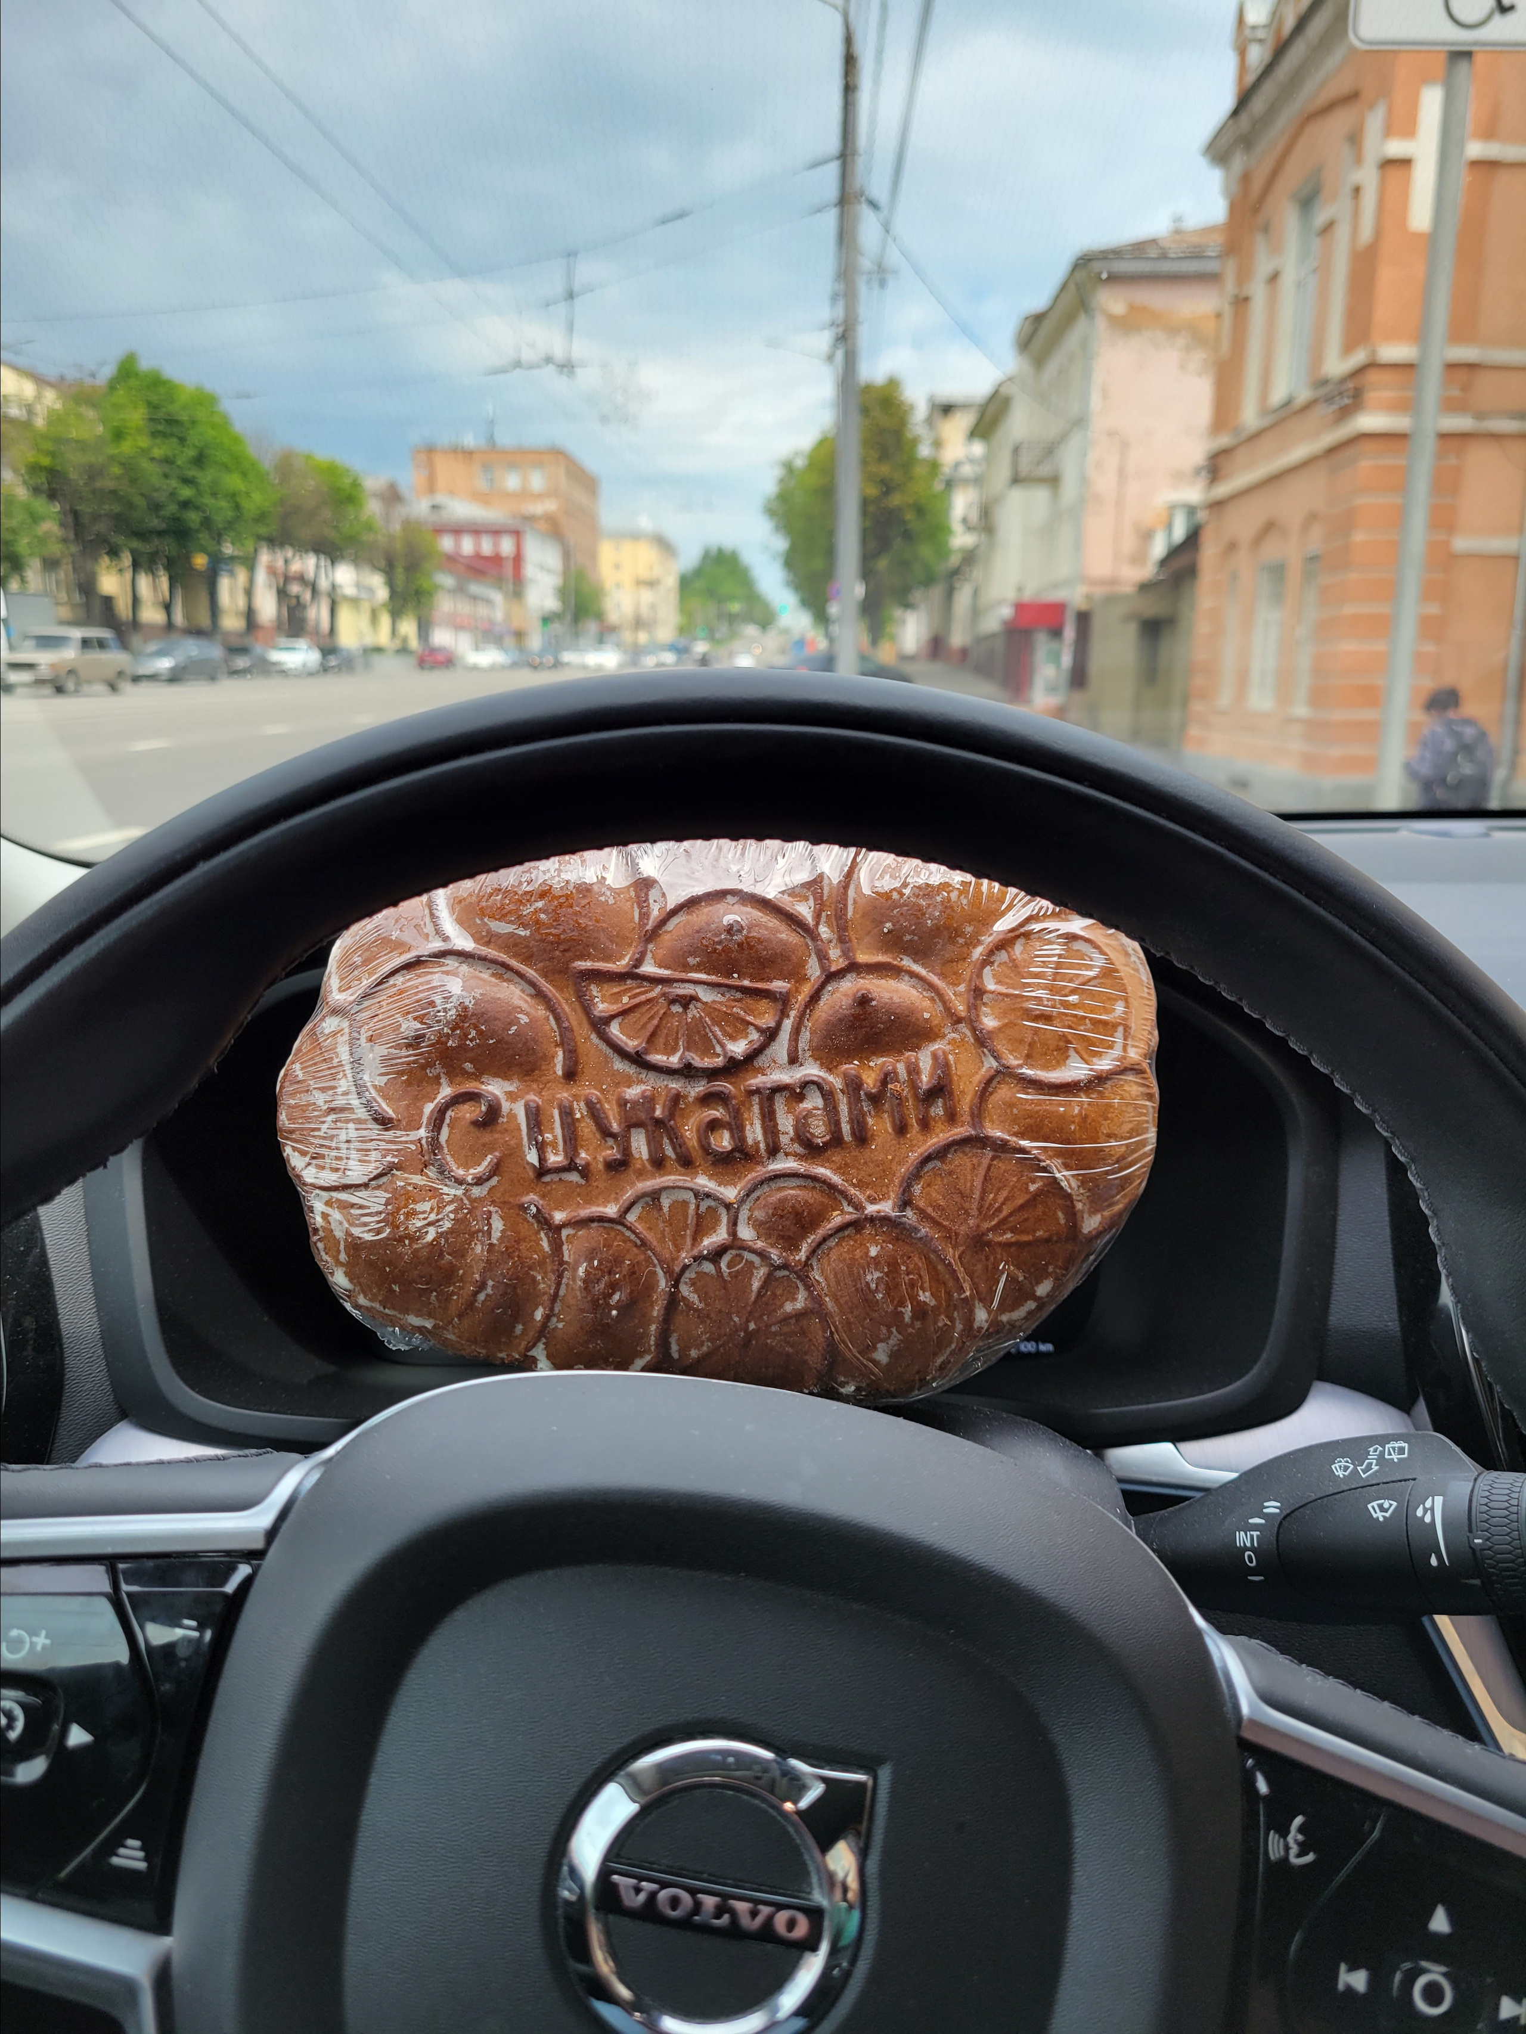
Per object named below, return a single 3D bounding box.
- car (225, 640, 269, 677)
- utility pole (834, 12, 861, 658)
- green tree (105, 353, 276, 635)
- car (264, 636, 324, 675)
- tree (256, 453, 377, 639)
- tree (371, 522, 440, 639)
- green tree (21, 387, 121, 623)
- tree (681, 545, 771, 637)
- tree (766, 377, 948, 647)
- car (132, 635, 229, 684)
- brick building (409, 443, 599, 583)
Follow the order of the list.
[{"bbox_3d":[-19.821,-13.127,55.966,1.800,1.480,4.400,0,14,2],"label":"car"},{"bbox_3d":[1.187,-8.840,21.507,0.320,9.520,0.320,0,14,2],"label":"utility pole"},{"bbox_3d":[-21.730,-19.160,59.107,6.300,11.770,6.300,0,14,2],"label":"green tree"},{"bbox_3d":[-19.032,-14.474,61.299,1.780,1.480,4.300,0,14,0],"label":"car"},{"bbox_3d":[-21.529,-22.204,74.836,5.400,10.320,5.400,0,14,2],"label":"tree"},{"bbox_3d":[-22.347,-26.733,96.378,4.400,8.570,4.400,0,14,2],"label":"tree"},{"bbox_3d":[-22.848,-16.214,51.593,3.900,9.270,4.200,0,14,2],"label":"green tree"},{"bbox_3d":[-5.820,-66.312,241.125,14.000,14.940,14.000,0,14,2],"label":"tree"},{"bbox_3d":[4.071,-21.275,66.851,7.800,12.150,7.800,0,14,2],"label":"tree"},{"bbox_3d":[-19.319,-11.732,50.130,1.800,1.500,4.400,0,14,2],"label":"car"},{"bbox_3d":[-29.361,-54.220,181.550,17.000,21.270,28.000,0,14,2],"label":"brick building"}]

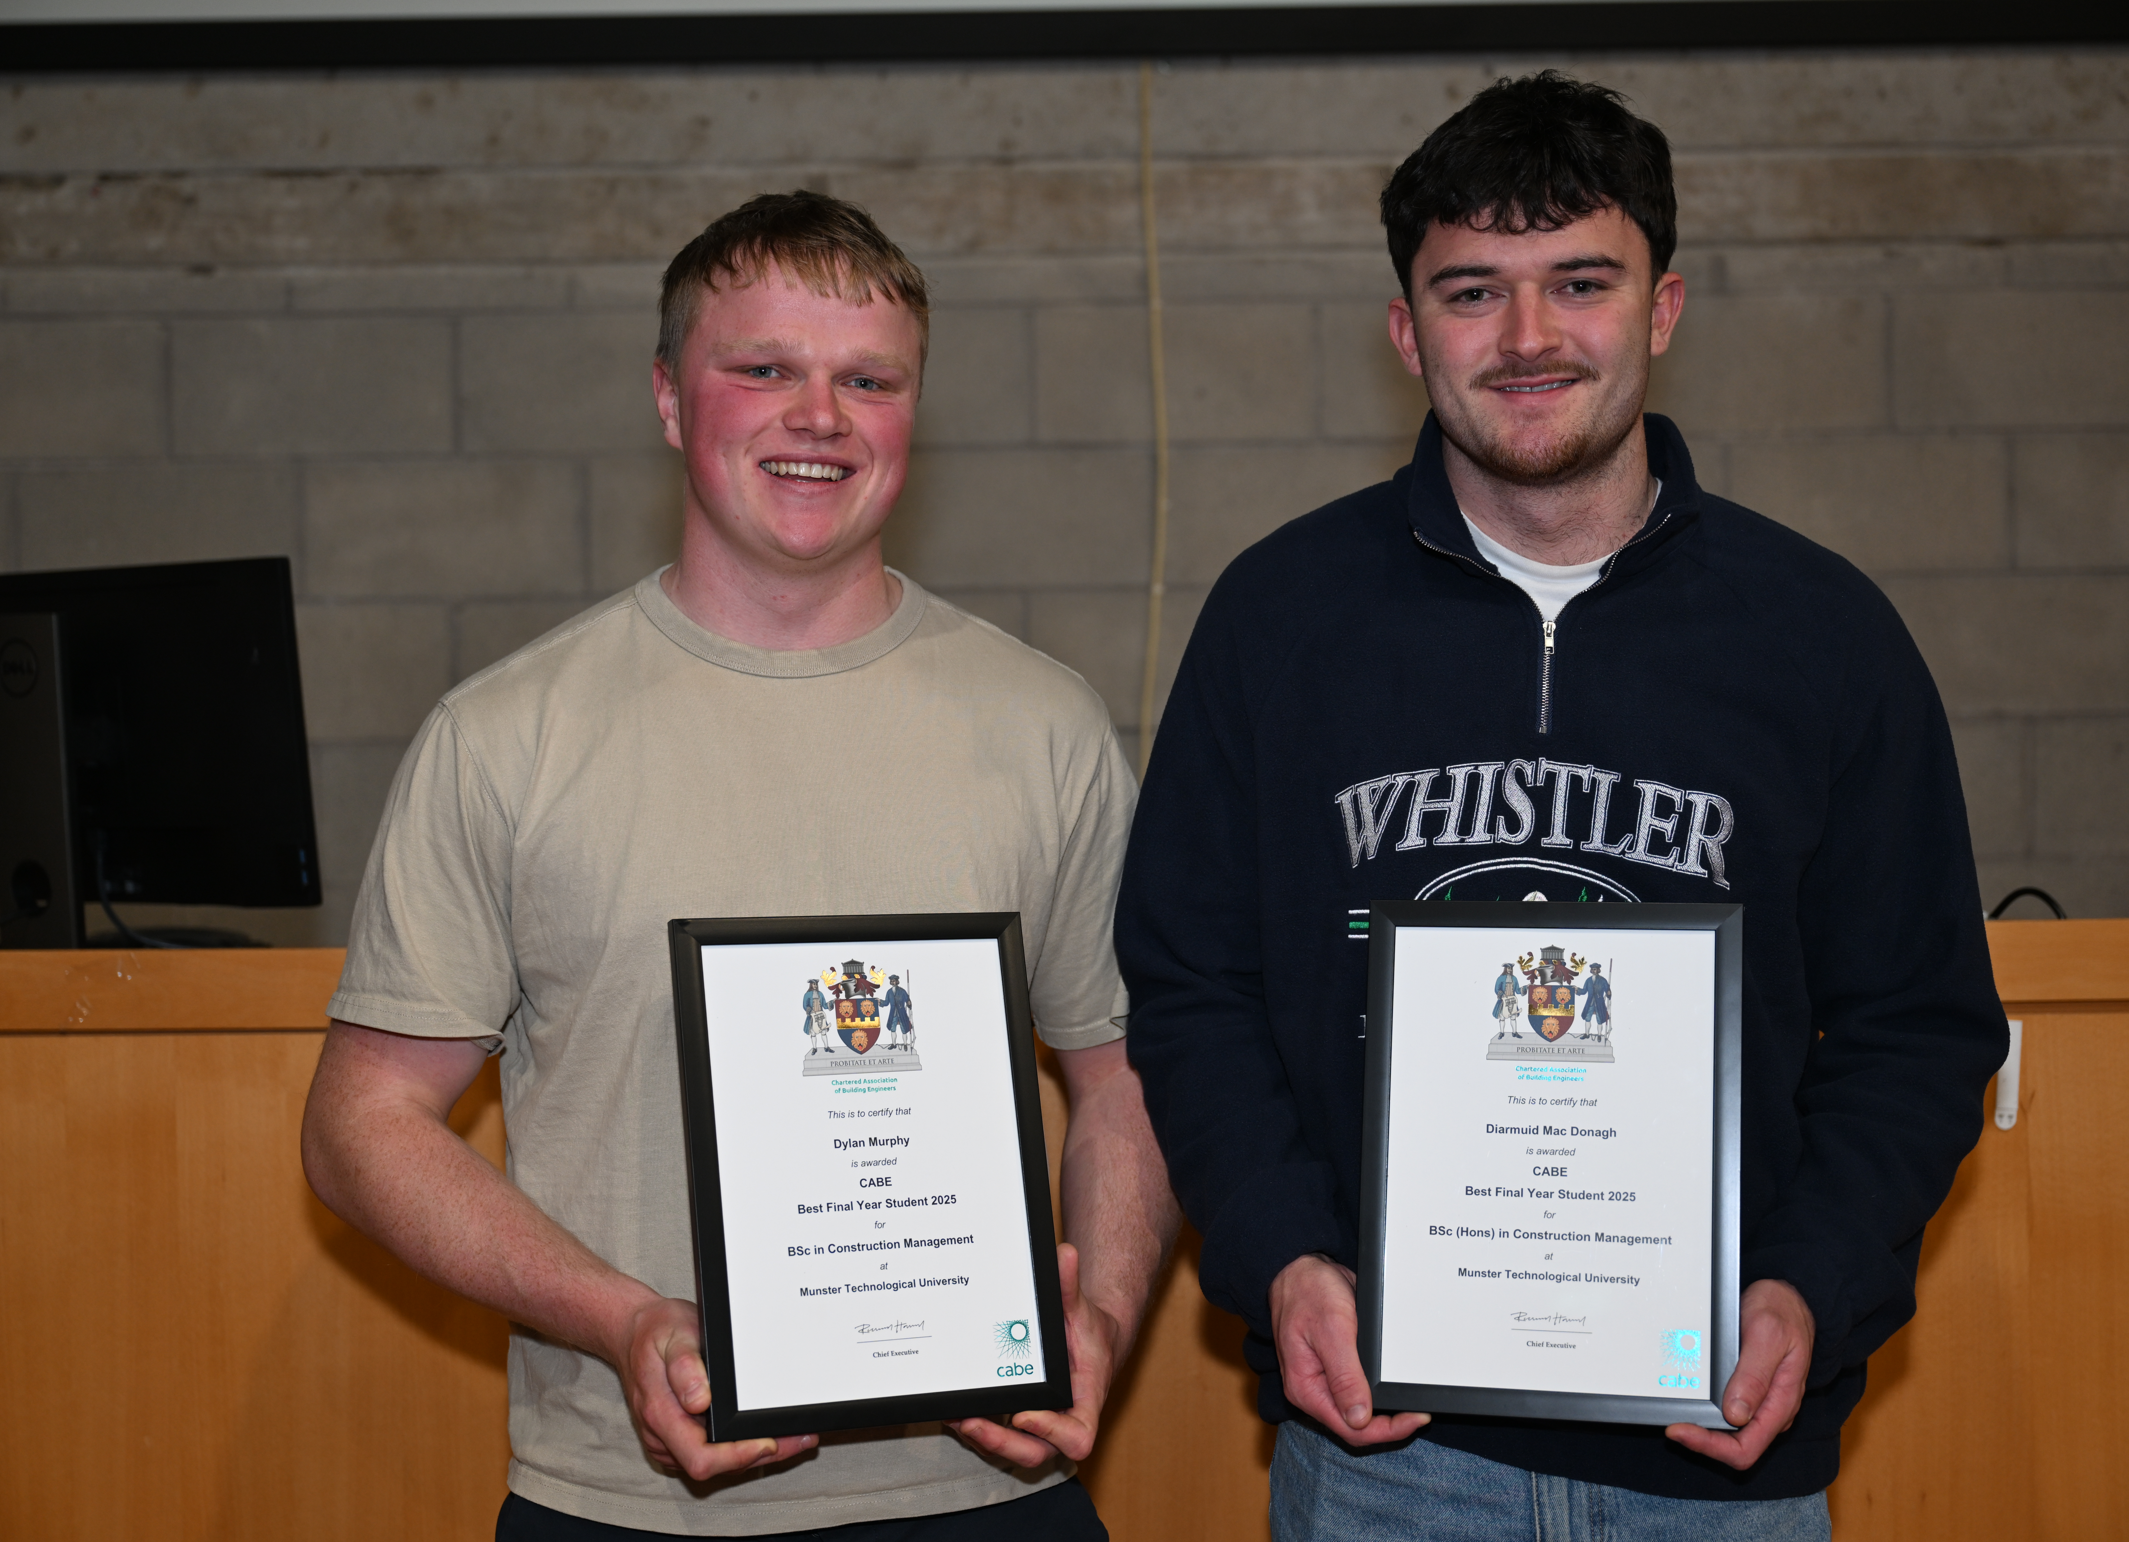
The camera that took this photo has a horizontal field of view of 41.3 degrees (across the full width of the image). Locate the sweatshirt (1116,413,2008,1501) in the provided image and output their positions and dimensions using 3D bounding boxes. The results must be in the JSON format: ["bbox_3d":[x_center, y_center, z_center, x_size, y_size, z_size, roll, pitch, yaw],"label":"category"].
[{"bbox_3d":[0.338,0.117,1.915,0.600,0.720,0.310,-1,1,12],"label":"sweatshirt"}]

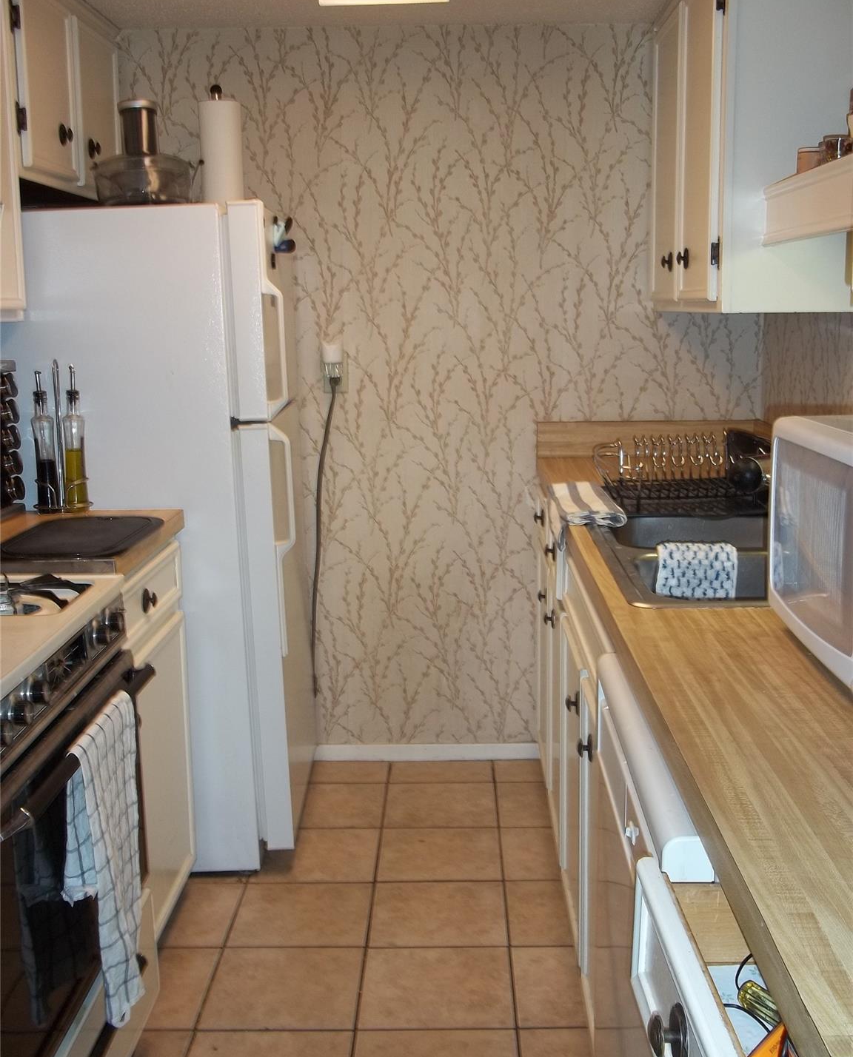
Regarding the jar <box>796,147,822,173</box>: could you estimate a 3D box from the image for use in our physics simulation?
[{"bbox_3d":[0.735,-0.686,2.256,0.056,0.080,0.056,-1,11,1],"label":"jar"}]

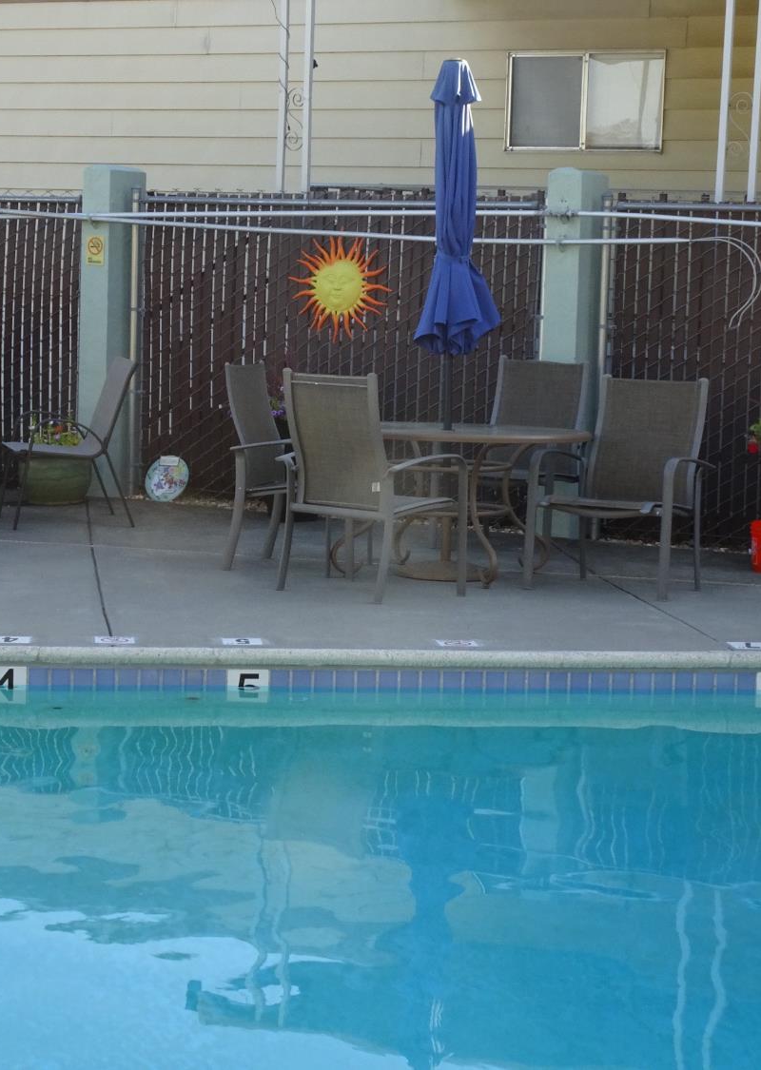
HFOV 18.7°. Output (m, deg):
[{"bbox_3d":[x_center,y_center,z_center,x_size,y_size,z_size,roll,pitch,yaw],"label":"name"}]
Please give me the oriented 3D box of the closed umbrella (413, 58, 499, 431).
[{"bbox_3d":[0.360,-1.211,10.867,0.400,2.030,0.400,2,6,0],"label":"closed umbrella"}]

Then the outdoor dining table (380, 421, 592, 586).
[{"bbox_3d":[0.330,-0.157,11.081,1.385,0.705,1.385,1,7,-7],"label":"outdoor dining table"}]

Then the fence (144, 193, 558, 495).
[{"bbox_3d":[-0.299,-1.069,13.700,2.770,1.880,0.060,5,7,27],"label":"fence"}]

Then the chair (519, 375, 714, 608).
[{"bbox_3d":[1.134,-0.240,10.722,0.680,0.990,0.640,6,8,30],"label":"chair"}]

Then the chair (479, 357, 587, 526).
[{"bbox_3d":[0.724,-0.414,12.094,0.655,0.990,0.610,6,7,29],"label":"chair"}]

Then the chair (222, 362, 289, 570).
[{"bbox_3d":[-0.410,-0.338,11.214,0.640,0.990,0.660,4,7,18],"label":"chair"}]

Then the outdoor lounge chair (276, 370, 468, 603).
[{"bbox_3d":[-0.050,-0.230,10.173,0.655,0.980,0.610,8,8,41],"label":"outdoor lounge chair"}]

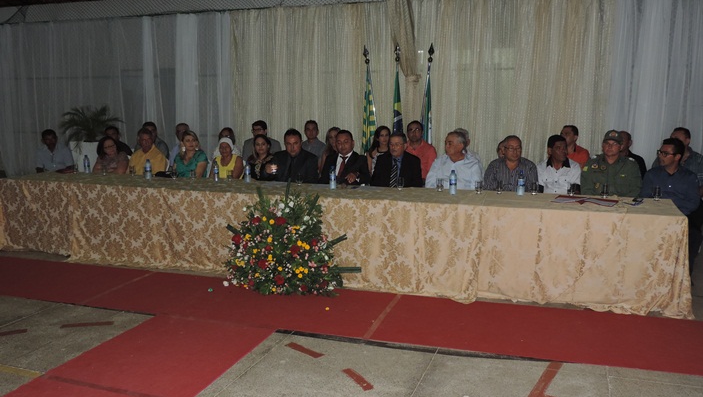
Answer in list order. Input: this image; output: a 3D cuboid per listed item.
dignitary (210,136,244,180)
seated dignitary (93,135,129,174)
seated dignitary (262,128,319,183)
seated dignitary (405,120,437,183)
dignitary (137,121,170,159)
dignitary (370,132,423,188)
[{"bbox_3d":[-1.423,-0.075,6.576,0.470,1.200,0.740,2,9,14],"label":"dignitary"},{"bbox_3d":[-2.770,-0.115,6.891,0.470,1.200,0.760,2,9,7],"label":"seated dignitary"},{"bbox_3d":[-0.657,-0.063,6.246,0.560,1.281,0.800,2,9,12],"label":"seated dignitary"},{"bbox_3d":[0.676,-0.143,6.728,0.490,1.370,0.760,3,9,15],"label":"seated dignitary"},{"bbox_3d":[-2.538,-0.289,7.618,0.470,1.330,0.760,2,9,7],"label":"dignitary"},{"bbox_3d":[0.412,0.011,6.007,0.530,1.280,0.760,3,9,15],"label":"dignitary"}]

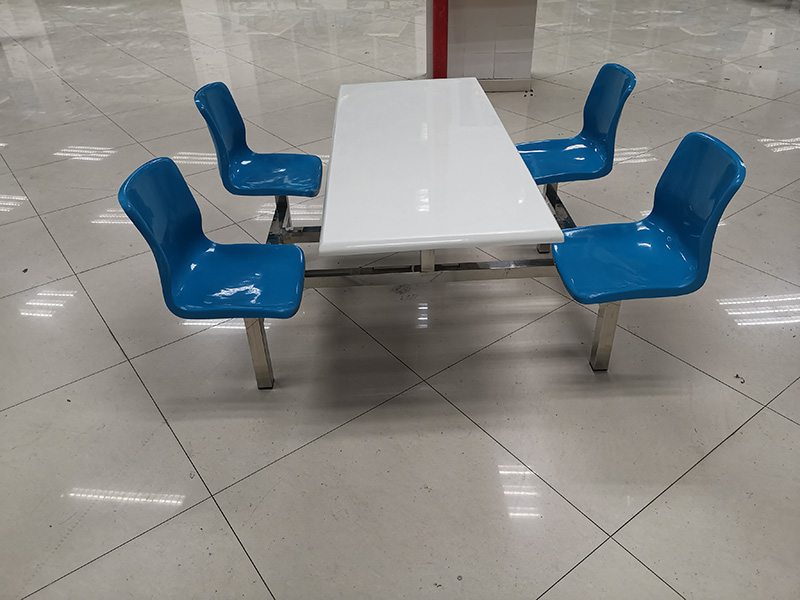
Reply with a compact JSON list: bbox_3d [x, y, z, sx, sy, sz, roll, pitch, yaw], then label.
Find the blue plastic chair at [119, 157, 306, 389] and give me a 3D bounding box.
[{"bbox_3d":[-0.517,-0.037,1.999,0.450,0.825,0.410,-3,34,-1],"label":"blue plastic chair"}]

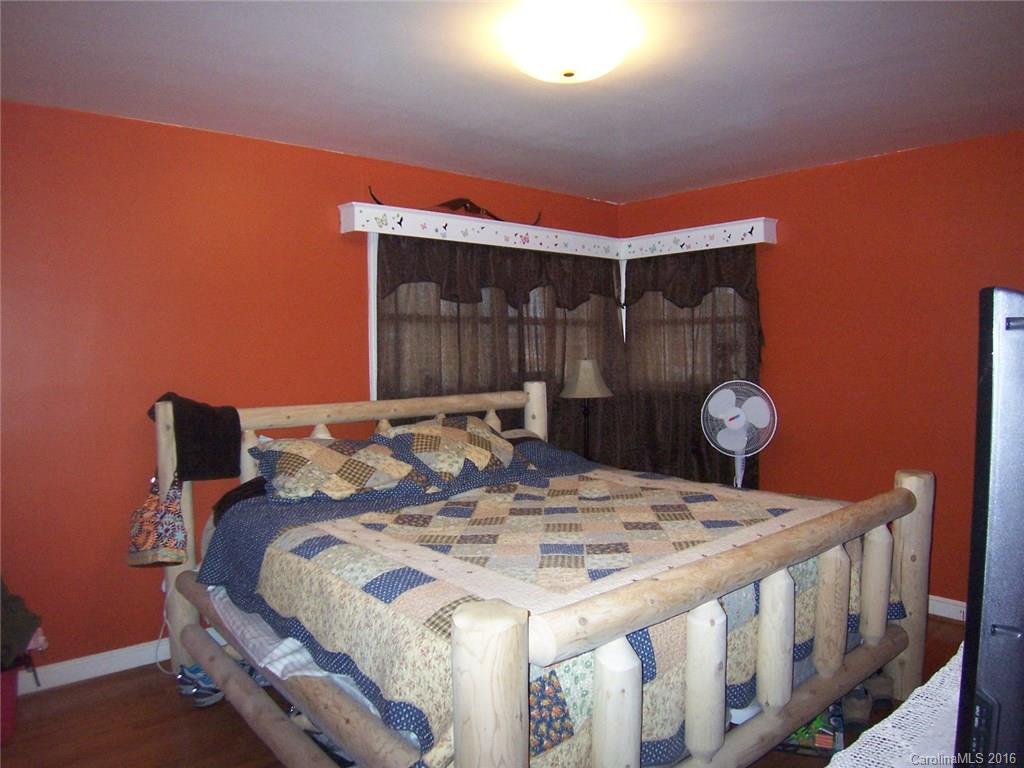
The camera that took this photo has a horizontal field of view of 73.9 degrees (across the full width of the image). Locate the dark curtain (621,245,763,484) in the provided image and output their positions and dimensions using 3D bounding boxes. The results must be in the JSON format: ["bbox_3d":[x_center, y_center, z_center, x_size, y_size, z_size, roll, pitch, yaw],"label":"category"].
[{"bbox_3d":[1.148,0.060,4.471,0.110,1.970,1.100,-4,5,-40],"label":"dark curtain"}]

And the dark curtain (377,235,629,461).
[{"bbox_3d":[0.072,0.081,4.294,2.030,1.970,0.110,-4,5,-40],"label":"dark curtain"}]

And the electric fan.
[{"bbox_3d":[1.288,0.579,3.878,0.440,1.220,0.410,2,4,35],"label":"electric fan"}]

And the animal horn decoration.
[{"bbox_3d":[-0.277,-1.006,3.938,1.230,0.135,0.080,-4,5,-40],"label":"animal horn decoration"}]

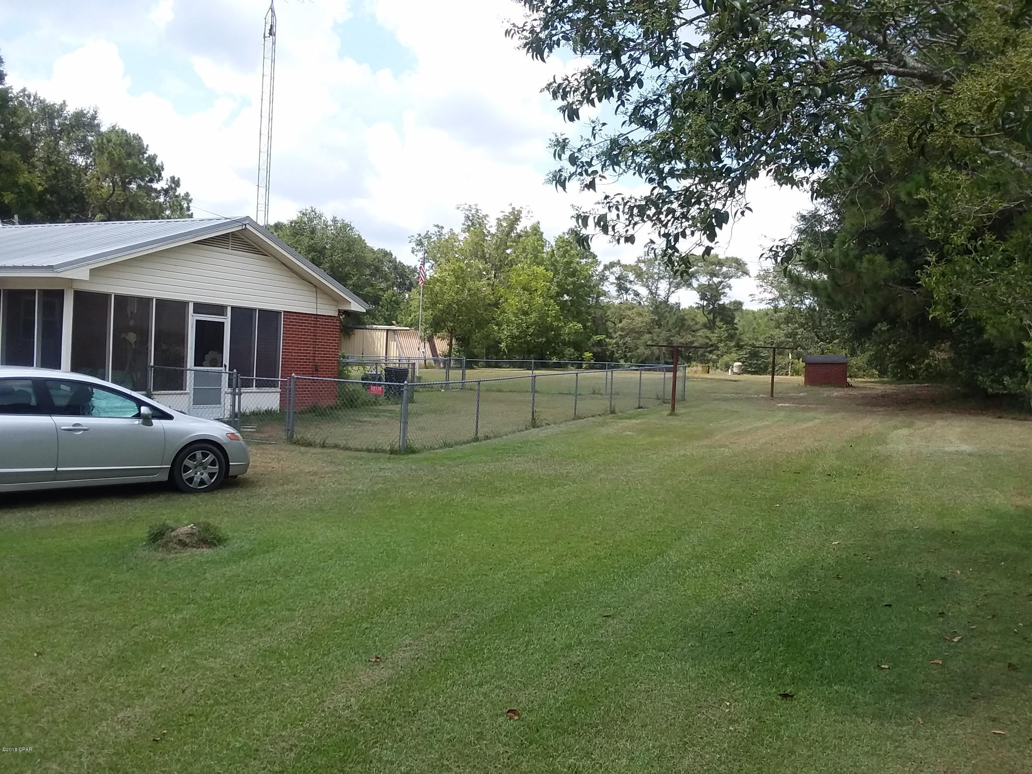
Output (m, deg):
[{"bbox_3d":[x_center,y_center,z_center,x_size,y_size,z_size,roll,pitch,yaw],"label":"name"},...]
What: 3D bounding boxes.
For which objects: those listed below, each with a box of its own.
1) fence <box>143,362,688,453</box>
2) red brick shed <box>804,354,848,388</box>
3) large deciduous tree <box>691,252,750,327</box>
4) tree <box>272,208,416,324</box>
[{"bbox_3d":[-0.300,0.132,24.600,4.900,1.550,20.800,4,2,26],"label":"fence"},{"bbox_3d":[17.859,-0.854,50.000,2.450,1.870,2.200,4,2,25],"label":"red brick shed"},{"bbox_3d":[18.294,-6.544,78.000,5.500,10.700,5.500,3,2,12],"label":"large deciduous tree"},{"bbox_3d":[-12.749,-7.272,62.000,11.000,11.000,10.500,2,2,-21],"label":"tree"}]

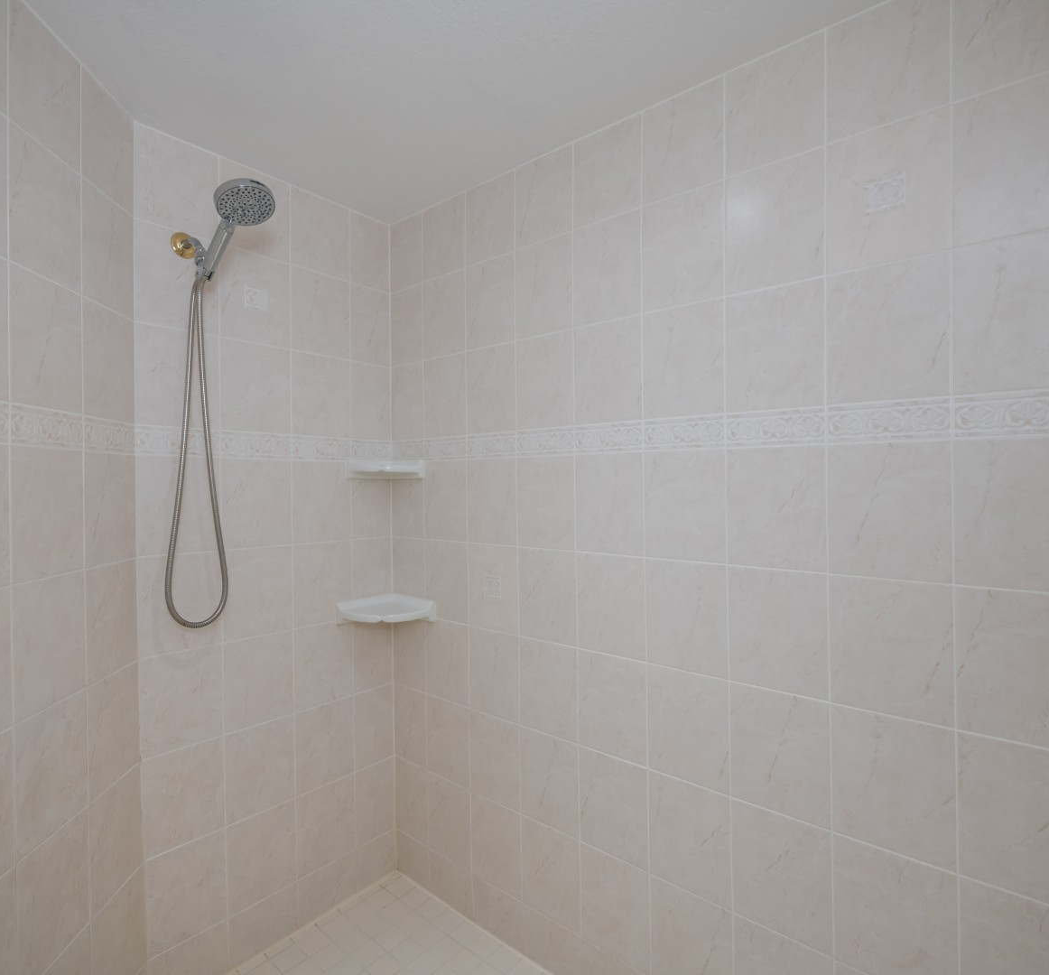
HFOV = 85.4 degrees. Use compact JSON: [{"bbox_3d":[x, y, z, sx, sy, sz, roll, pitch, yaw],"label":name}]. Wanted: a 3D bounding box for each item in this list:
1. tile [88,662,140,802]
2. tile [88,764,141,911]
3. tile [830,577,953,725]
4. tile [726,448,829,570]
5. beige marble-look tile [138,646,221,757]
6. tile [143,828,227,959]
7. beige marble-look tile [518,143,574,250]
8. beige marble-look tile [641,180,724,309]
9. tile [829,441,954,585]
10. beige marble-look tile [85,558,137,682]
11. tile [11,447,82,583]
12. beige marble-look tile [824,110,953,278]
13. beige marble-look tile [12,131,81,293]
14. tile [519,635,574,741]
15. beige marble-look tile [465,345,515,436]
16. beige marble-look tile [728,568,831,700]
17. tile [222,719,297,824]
[{"bbox_3d":[-0.979,0.571,1.354,0.010,0.256,0.200,0,0,-6],"label":"tile"},{"bbox_3d":[-0.977,0.832,1.359,0.010,0.256,0.200,0,0,-6],"label":"tile"},{"bbox_3d":[0.691,0.302,1.078,0.199,0.256,0.009,0,0,39],"label":"tile"},{"bbox_3d":[0.539,0.043,1.222,0.200,0.250,0.009,0,0,39],"label":"tile"},{"bbox_3d":[-0.916,0.572,1.531,0.009,0.250,0.200,0,0,42],"label":"beige marble-look tile"},{"bbox_3d":[-0.909,1.088,1.527,0.009,0.250,0.200,0,0,42],"label":"tile"},{"bbox_3d":[0.056,-0.801,1.586,0.200,0.240,0.010,0,0,39],"label":"beige marble-look tile"},{"bbox_3d":[0.370,-0.550,1.328,0.199,0.256,0.010,0,0,39],"label":"beige marble-look tile"},{"bbox_3d":[0.695,0.043,1.089,0.200,0.250,0.009,0,0,39],"label":"tile"},{"bbox_3d":[-0.966,0.306,1.334,0.010,0.254,0.195,0,1,-5],"label":"beige marble-look tile"},{"bbox_3d":[-0.962,0.052,1.151,0.009,0.250,0.200,0,0,-5],"label":"tile"},{"bbox_3d":[0.683,-0.551,1.076,0.199,0.256,0.010,0,0,39],"label":"beige marble-look tile"},{"bbox_3d":[-0.963,-0.547,1.145,0.009,0.250,0.200,0,0,-5],"label":"beige marble-look tile"},{"bbox_3d":[0.068,0.563,1.587,0.199,0.256,0.010,0,0,39],"label":"tile"},{"bbox_3d":[-0.097,-0.289,1.708,0.199,0.256,0.010,0,0,39],"label":"beige marble-look tile"},{"bbox_3d":[0.533,0.300,1.198,0.197,0.254,0.010,0,1,39],"label":"beige marble-look tile"},{"bbox_3d":[-0.768,0.817,1.660,0.010,0.254,0.196,0,1,43],"label":"tile"}]

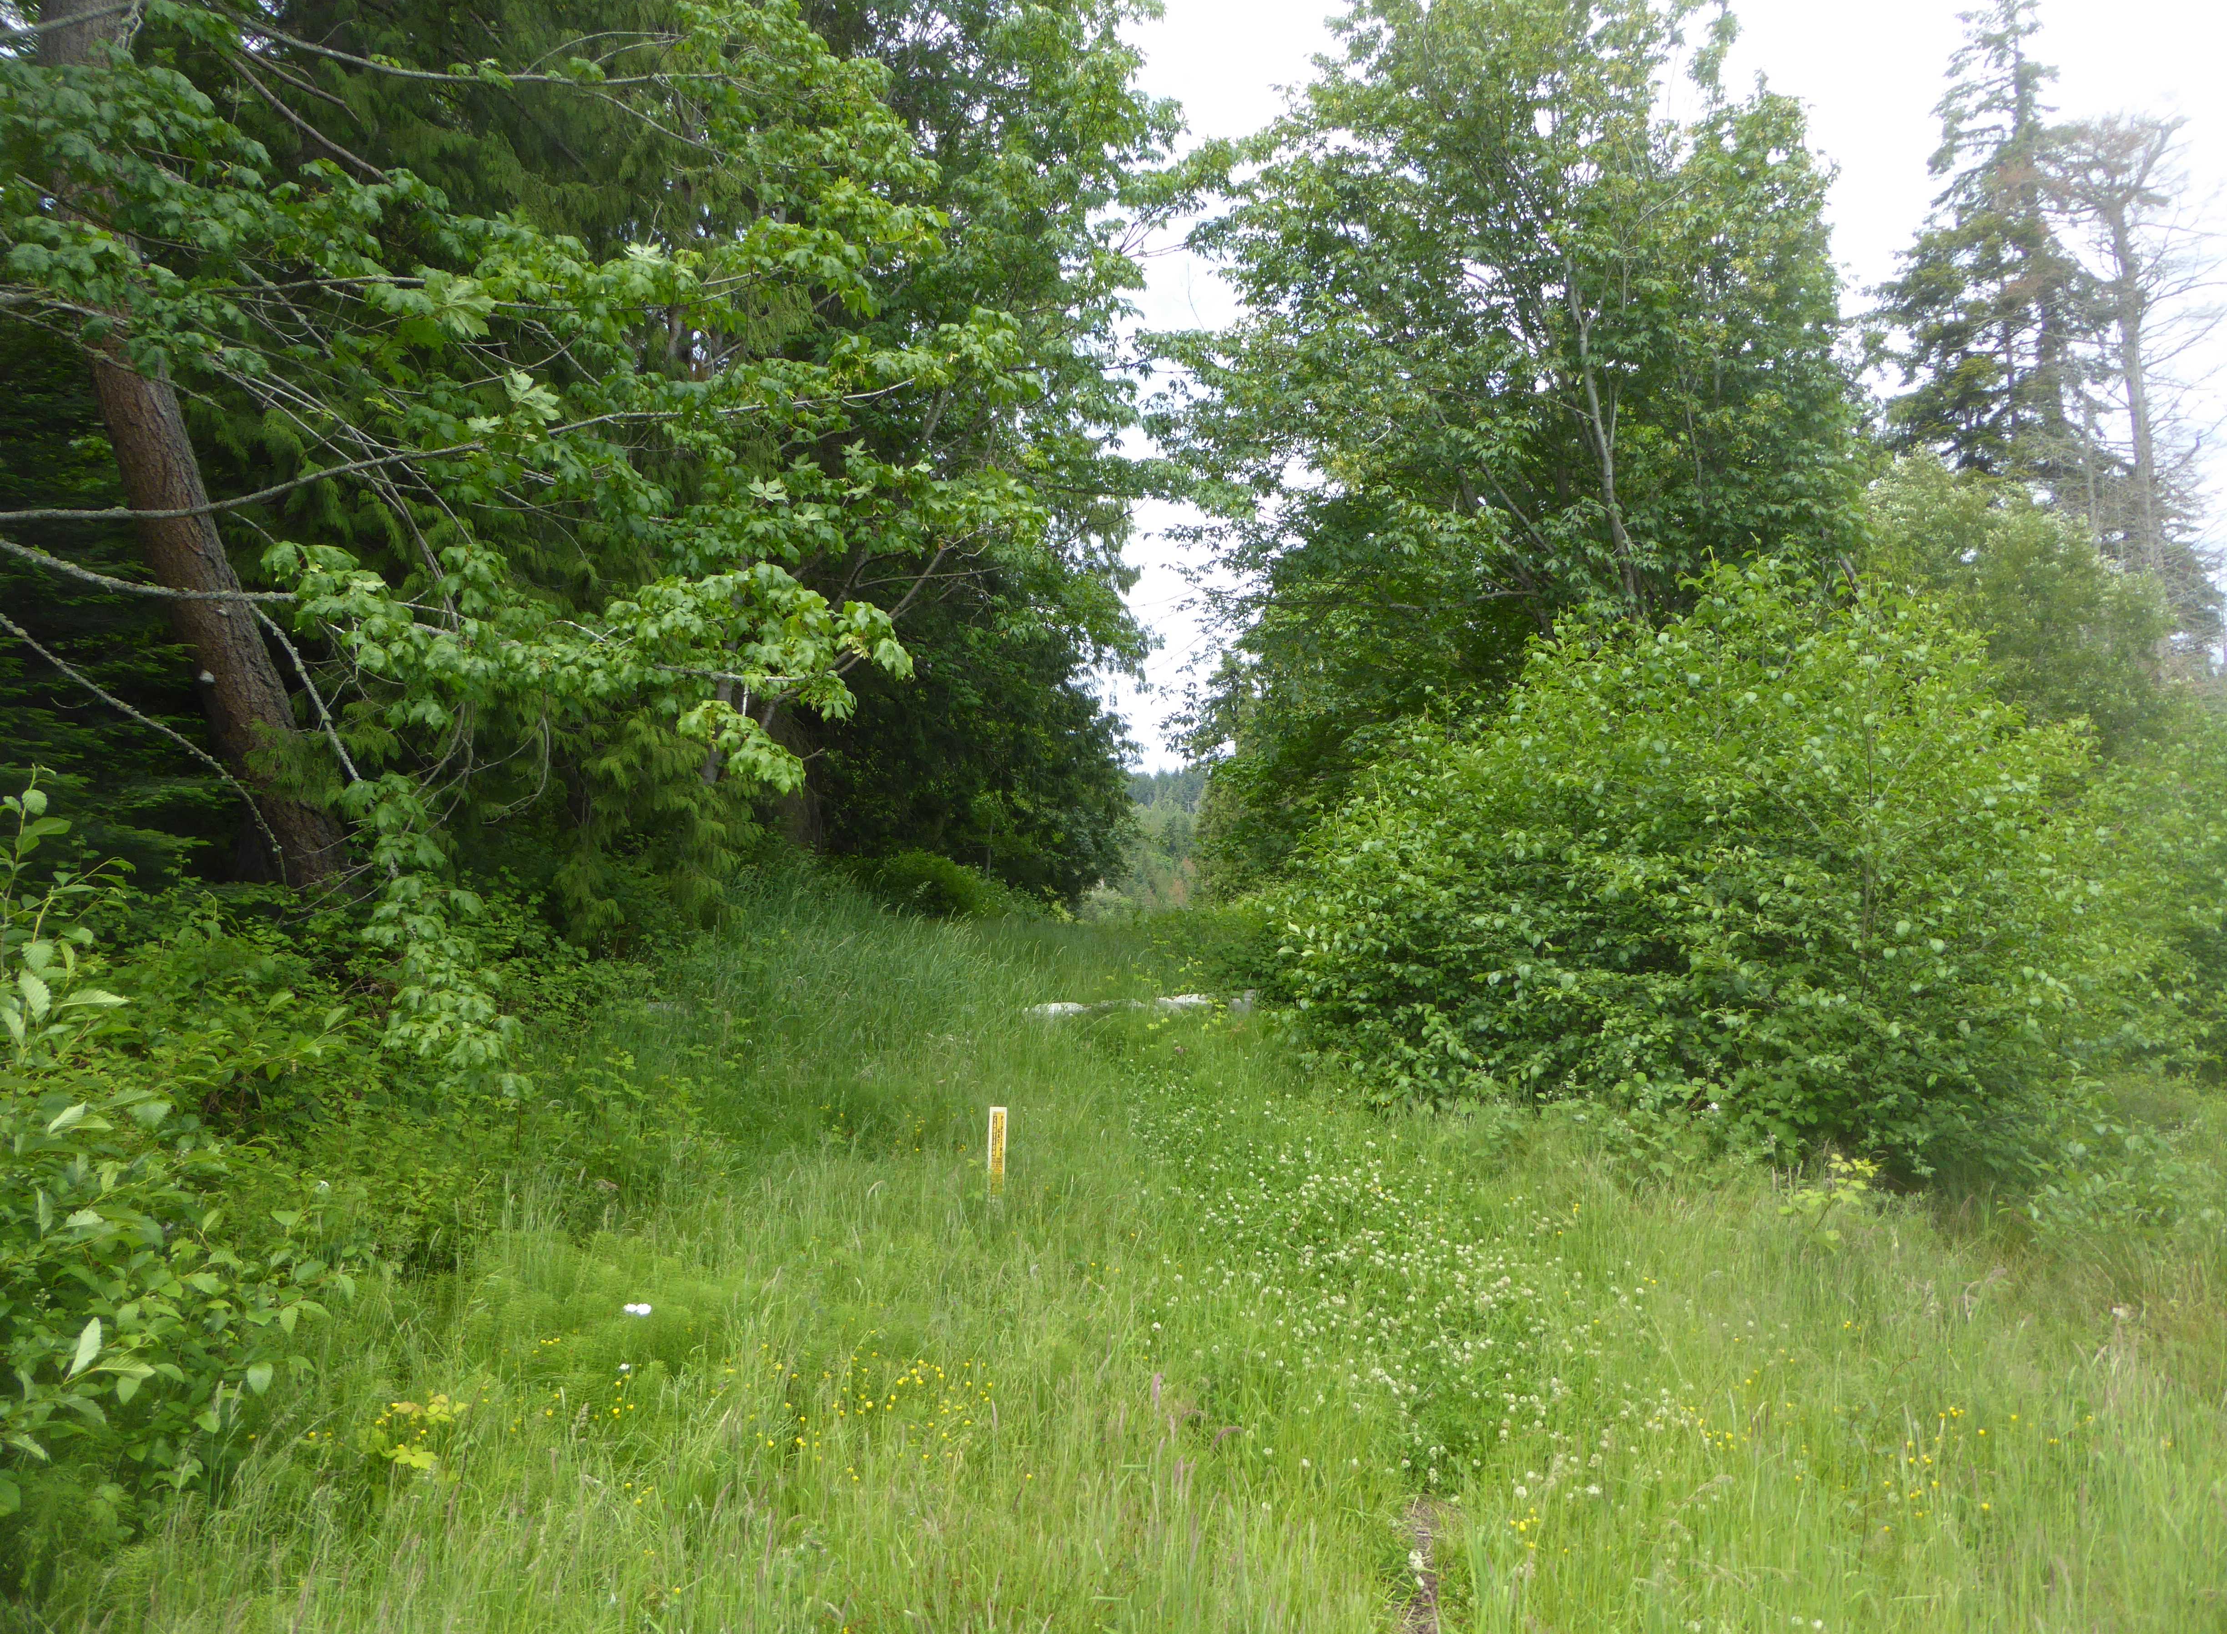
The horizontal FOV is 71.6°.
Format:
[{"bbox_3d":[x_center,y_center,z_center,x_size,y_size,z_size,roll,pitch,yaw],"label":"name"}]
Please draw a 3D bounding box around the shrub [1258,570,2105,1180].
[{"bbox_3d":[3.180,0.120,8.800,4.600,3.300,3.800,-3,-4,14],"label":"shrub"}]

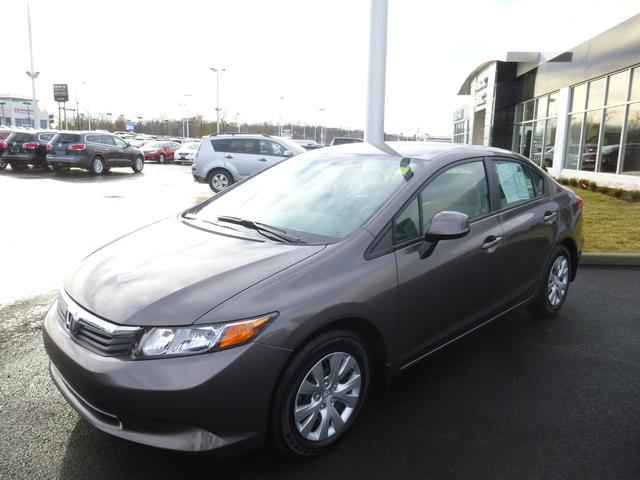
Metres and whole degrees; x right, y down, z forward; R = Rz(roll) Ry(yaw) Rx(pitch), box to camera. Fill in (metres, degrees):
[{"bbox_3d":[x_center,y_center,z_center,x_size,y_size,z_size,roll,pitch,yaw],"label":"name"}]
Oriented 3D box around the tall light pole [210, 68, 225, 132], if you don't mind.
[{"bbox_3d":[-11.916,-15.219,54.917,1.700,10.000,0.800,-2,12,-12],"label":"tall light pole"}]

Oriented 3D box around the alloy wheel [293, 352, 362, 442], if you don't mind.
[{"bbox_3d":[0.014,0.700,2.129,0.410,0.410,0.150,-11,16,-42],"label":"alloy wheel"}]

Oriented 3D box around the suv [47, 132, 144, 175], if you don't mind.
[{"bbox_3d":[-10.473,-4.123,22.027,2.000,1.830,5.100,2,12,9],"label":"suv"}]

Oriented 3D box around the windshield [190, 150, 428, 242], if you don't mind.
[{"bbox_3d":[-0.082,-0.339,2.907,1.380,0.160,1.100,13,40,46],"label":"windshield"}]

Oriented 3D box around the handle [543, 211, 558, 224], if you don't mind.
[{"bbox_3d":[1.720,-0.168,3.441,0.225,0.065,0.055,-11,16,-42],"label":"handle"}]

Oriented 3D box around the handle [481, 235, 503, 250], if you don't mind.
[{"bbox_3d":[1.064,0.019,2.854,0.225,0.065,0.055,-11,16,-42],"label":"handle"}]

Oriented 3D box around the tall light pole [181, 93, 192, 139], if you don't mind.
[{"bbox_3d":[-24.583,-21.946,86.696,2.000,10.000,0.700,-3,12,-15],"label":"tall light pole"}]

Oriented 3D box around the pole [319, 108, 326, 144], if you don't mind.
[{"bbox_3d":[0.600,-28.050,116.378,1.700,10.000,0.700,0,12,0],"label":"pole"}]

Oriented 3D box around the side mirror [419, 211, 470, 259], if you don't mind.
[{"bbox_3d":[0.650,-0.024,2.400,0.160,0.220,0.220,-11,16,-42],"label":"side mirror"}]

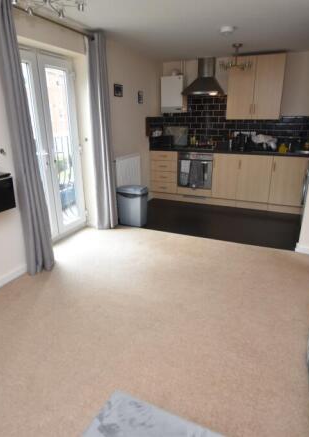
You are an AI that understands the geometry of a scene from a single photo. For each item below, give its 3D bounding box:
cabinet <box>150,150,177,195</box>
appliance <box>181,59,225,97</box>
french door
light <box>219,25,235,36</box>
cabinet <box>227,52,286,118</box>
[{"bbox_3d":[0.320,-0.907,5.197,0.505,0.750,0.560,8,21,24],"label":"cabinet"},{"bbox_3d":[0.819,-2.333,4.515,0.595,0.540,0.480,8,21,24],"label":"appliance"},{"bbox_3d":[-1.226,-0.742,3.159,0.090,2.110,1.120,8,21,24],"label":"french door"},{"bbox_3d":[0.840,-2.137,3.126,0.150,0.070,0.150,8,21,24],"label":"light"},{"bbox_3d":[1.609,-2.036,4.319,0.790,0.900,0.330,8,21,24],"label":"cabinet"}]

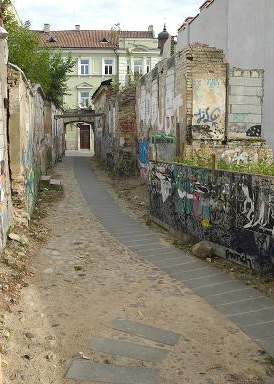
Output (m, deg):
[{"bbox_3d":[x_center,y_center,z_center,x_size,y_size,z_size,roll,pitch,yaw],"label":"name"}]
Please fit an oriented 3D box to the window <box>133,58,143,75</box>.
[{"bbox_3d":[0.143,-11.947,39.421,0.950,1.480,0.180,0,8,0],"label":"window"}]

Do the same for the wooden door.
[{"bbox_3d":[-5.155,-5.254,40.665,0.980,2.340,0.180,0,8,0],"label":"wooden door"}]

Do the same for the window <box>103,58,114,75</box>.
[{"bbox_3d":[-2.733,-12.035,39.711,0.960,1.490,0.180,0,8,0],"label":"window"}]

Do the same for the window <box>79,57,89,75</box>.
[{"bbox_3d":[-5.035,-12.035,39.711,0.960,1.490,0.180,0,8,0],"label":"window"}]

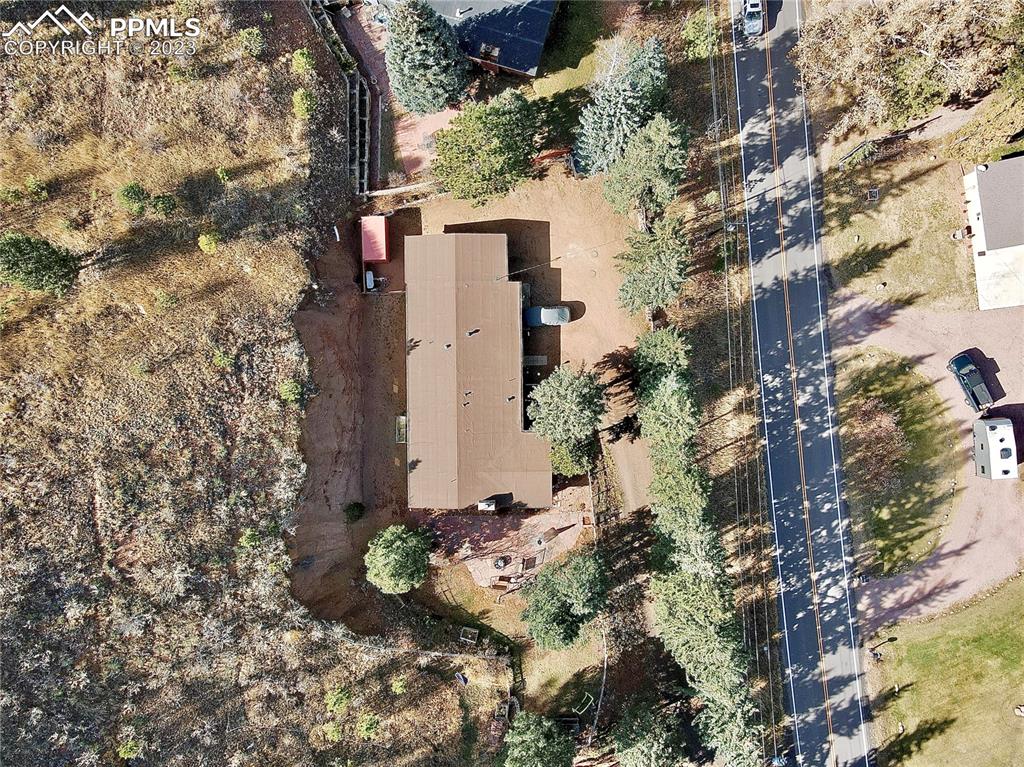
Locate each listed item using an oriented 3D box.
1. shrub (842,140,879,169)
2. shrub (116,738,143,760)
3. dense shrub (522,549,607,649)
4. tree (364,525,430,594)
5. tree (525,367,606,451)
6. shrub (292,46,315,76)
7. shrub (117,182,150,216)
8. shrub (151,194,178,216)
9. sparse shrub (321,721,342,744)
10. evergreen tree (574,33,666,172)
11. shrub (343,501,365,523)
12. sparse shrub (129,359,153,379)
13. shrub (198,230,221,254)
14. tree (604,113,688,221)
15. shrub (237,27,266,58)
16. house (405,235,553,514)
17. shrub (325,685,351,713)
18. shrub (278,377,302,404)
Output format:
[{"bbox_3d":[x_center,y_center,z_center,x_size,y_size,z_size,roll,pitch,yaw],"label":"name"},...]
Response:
[{"bbox_3d":[35.694,-23.454,72.678,3.700,1.700,1.900,-33,90,0],"label":"shrub"},{"bbox_3d":[-36.990,35.394,68.622,2.420,1.760,2.050,0,90,0],"label":"shrub"},{"bbox_3d":[4.990,20.450,67.500,7.550,8.000,7.690,0,90,0],"label":"dense shrub"},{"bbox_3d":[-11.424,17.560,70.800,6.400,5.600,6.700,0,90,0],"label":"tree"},{"bbox_3d":[5.090,2.240,66.250,6.920,9.500,7.790,0,90,0],"label":"tree"},{"bbox_3d":[-20.810,-31.985,70.486,2.300,2.030,2.870,0,90,0],"label":"shrub"},{"bbox_3d":[-33.550,-16.310,62.900,2.430,2.200,2.730,0,90,0],"label":"shrub"},{"bbox_3d":[-31.050,-15.900,63.400,2.110,1.600,1.760,0,90,0],"label":"shrub"},{"bbox_3d":[-17.976,34.657,70.669,2.110,1.660,2.110,0,90,0],"label":"sparse shrub"},{"bbox_3d":[10.150,-25.760,65.750,7.500,12.500,8.500,0,90,0],"label":"evergreen tree"},{"bbox_3d":[-15.360,12.400,68.750,1.960,1.500,2.000,0,90,0],"label":"shrub"},{"bbox_3d":[-33.270,-1.340,63.550,1.810,1.300,1.780,0,90,0],"label":"sparse shrub"},{"bbox_3d":[-27.390,-12.770,64.250,1.800,1.500,2.020,0,90,0],"label":"shrub"},{"bbox_3d":[12.981,-20.517,69.000,7.800,12.000,8.800,0,90,0],"label":"tree"},{"bbox_3d":[-25.638,-33.561,69.837,2.850,2.330,3.040,0,90,0],"label":"shrub"},{"bbox_3d":[-3.320,-1.150,71.600,14.500,4.700,27.400,-1,90,0],"label":"house"},{"bbox_3d":[-16.300,29.770,66.650,2.420,1.700,2.250,0,90,0],"label":"shrub"},{"bbox_3d":[-21.870,0.790,70.063,2.280,1.870,2.470,0,90,0],"label":"shrub"}]

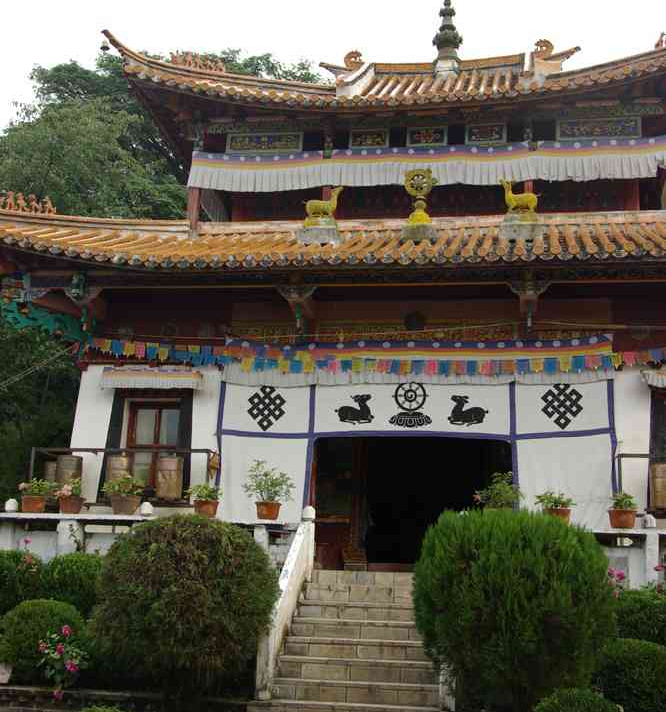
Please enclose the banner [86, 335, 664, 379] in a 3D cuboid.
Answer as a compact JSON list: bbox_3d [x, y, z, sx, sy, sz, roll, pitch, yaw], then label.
[{"bbox_3d":[0.251,-0.004,15.962,8.282,0.560,0.200,0,-13,9],"label":"banner"}]

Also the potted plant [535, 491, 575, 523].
[{"bbox_3d":[2.253,1.556,11.316,0.401,0.354,0.373,0,-13,11],"label":"potted plant"}]

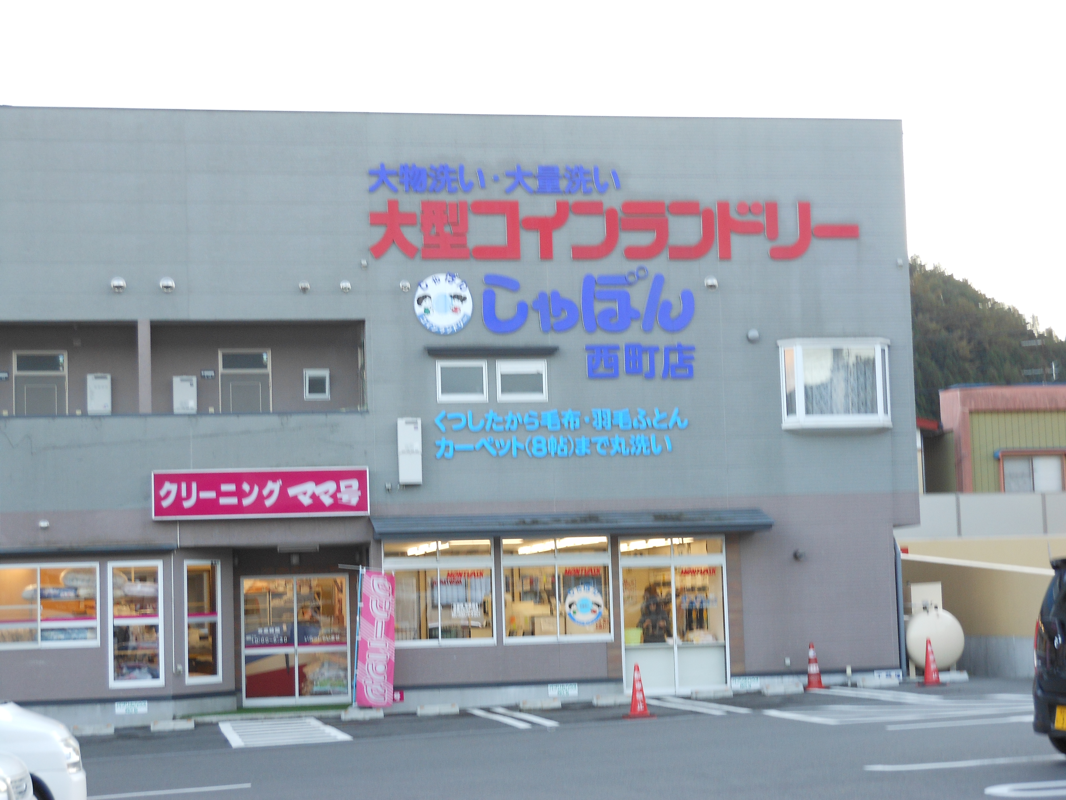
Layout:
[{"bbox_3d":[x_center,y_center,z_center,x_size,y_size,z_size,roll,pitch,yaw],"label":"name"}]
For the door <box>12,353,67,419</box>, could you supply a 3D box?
[{"bbox_3d":[-7.353,0.362,30.395,0.795,2.230,0.120,-1,-5,-11],"label":"door"}]

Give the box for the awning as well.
[{"bbox_3d":[0.607,1.828,30.291,6.009,0.324,0.700,-1,-5,-11],"label":"awning"}]

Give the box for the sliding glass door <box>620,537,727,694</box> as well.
[{"bbox_3d":[2.146,3.260,30.827,1.667,2.409,0.120,-1,-5,-11],"label":"sliding glass door"}]

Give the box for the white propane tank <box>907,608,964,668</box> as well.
[{"bbox_3d":[6.551,3.886,33.100,0.970,1.030,1.400,-2,-5,0],"label":"white propane tank"}]

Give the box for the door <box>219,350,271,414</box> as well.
[{"bbox_3d":[-4.378,0.329,30.976,0.800,2.230,0.120,-1,-5,-11],"label":"door"}]

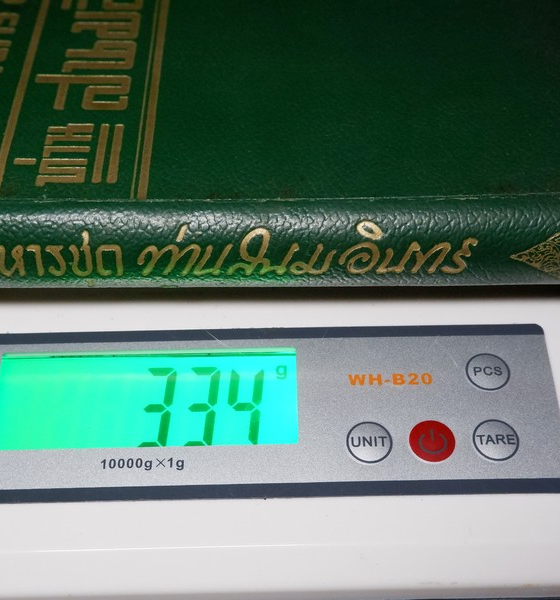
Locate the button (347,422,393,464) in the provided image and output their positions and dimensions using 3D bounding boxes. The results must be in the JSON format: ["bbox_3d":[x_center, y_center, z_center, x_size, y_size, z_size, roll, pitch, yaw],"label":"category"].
[{"bbox_3d":[0.020,0.031,0.223,0.010,0.003,0.010,-1,55,0],"label":"button"}]

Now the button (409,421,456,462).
[{"bbox_3d":[0.033,0.031,0.223,0.010,0.003,0.010,-1,55,0],"label":"button"}]

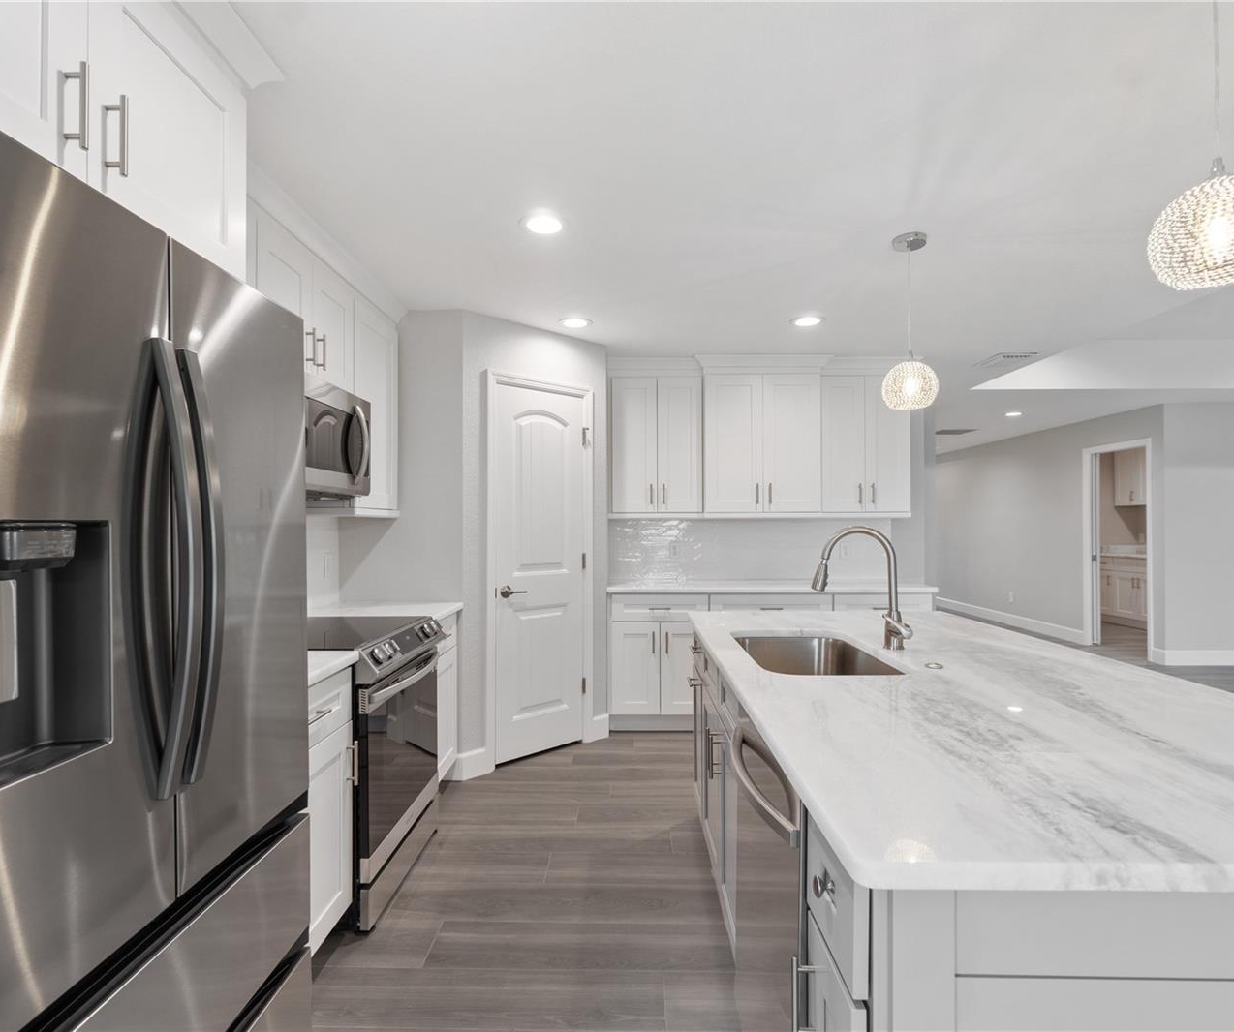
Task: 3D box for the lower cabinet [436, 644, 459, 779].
[{"bbox_3d":[-1.106,0.948,3.047,0.608,0.610,0.450,0,-1,1],"label":"lower cabinet"}]

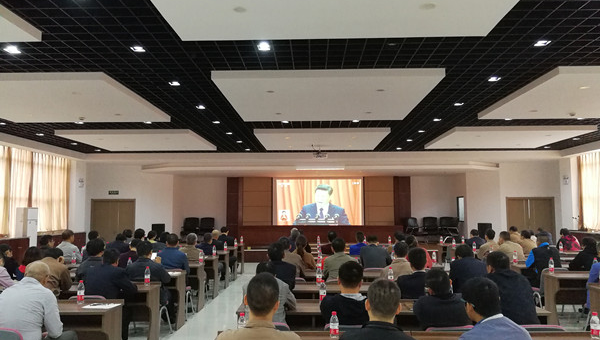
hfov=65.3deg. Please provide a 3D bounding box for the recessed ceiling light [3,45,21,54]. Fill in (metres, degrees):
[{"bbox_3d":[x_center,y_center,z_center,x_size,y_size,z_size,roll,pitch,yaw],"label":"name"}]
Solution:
[{"bbox_3d":[-3.324,-1.383,5.406,0.150,0.100,0.150,0,-5,2],"label":"recessed ceiling light"}]

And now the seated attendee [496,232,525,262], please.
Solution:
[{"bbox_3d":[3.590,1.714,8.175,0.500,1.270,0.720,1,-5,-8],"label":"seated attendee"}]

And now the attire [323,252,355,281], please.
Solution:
[{"bbox_3d":[0.504,1.328,5.873,0.480,0.630,0.420,0,-5,2],"label":"attire"}]

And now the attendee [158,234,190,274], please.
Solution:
[{"bbox_3d":[-1.837,1.598,6.973,0.510,1.270,0.780,-1,-5,5],"label":"attendee"}]

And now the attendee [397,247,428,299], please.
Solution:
[{"bbox_3d":[1.267,1.437,4.936,0.500,1.240,0.860,0,-5,2],"label":"attendee"}]

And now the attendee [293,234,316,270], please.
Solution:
[{"bbox_3d":[0.058,1.591,6.911,0.470,1.260,0.760,0,-5,2],"label":"attendee"}]

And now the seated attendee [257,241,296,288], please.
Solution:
[{"bbox_3d":[-0.242,1.417,4.984,0.490,1.300,0.860,-1,-5,5],"label":"seated attendee"}]

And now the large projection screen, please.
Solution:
[{"bbox_3d":[0.684,1.141,16.851,3.208,1.728,0.100,0,-5,2],"label":"large projection screen"}]

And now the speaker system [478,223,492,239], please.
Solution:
[{"bbox_3d":[5.915,2.143,14.884,0.420,0.880,0.380,-1,-5,10],"label":"speaker system"}]

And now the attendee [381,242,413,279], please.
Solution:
[{"bbox_3d":[1.215,1.496,5.736,0.510,1.240,0.780,0,-5,2],"label":"attendee"}]

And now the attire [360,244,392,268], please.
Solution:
[{"bbox_3d":[1.147,1.420,6.950,0.490,0.630,0.420,0,-5,2],"label":"attire"}]

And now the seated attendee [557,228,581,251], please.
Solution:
[{"bbox_3d":[5.834,1.910,10.298,0.520,1.240,0.720,1,-5,-10],"label":"seated attendee"}]

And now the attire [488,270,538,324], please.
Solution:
[{"bbox_3d":[1.693,1.206,3.790,0.520,0.740,0.500,1,-5,-8],"label":"attire"}]

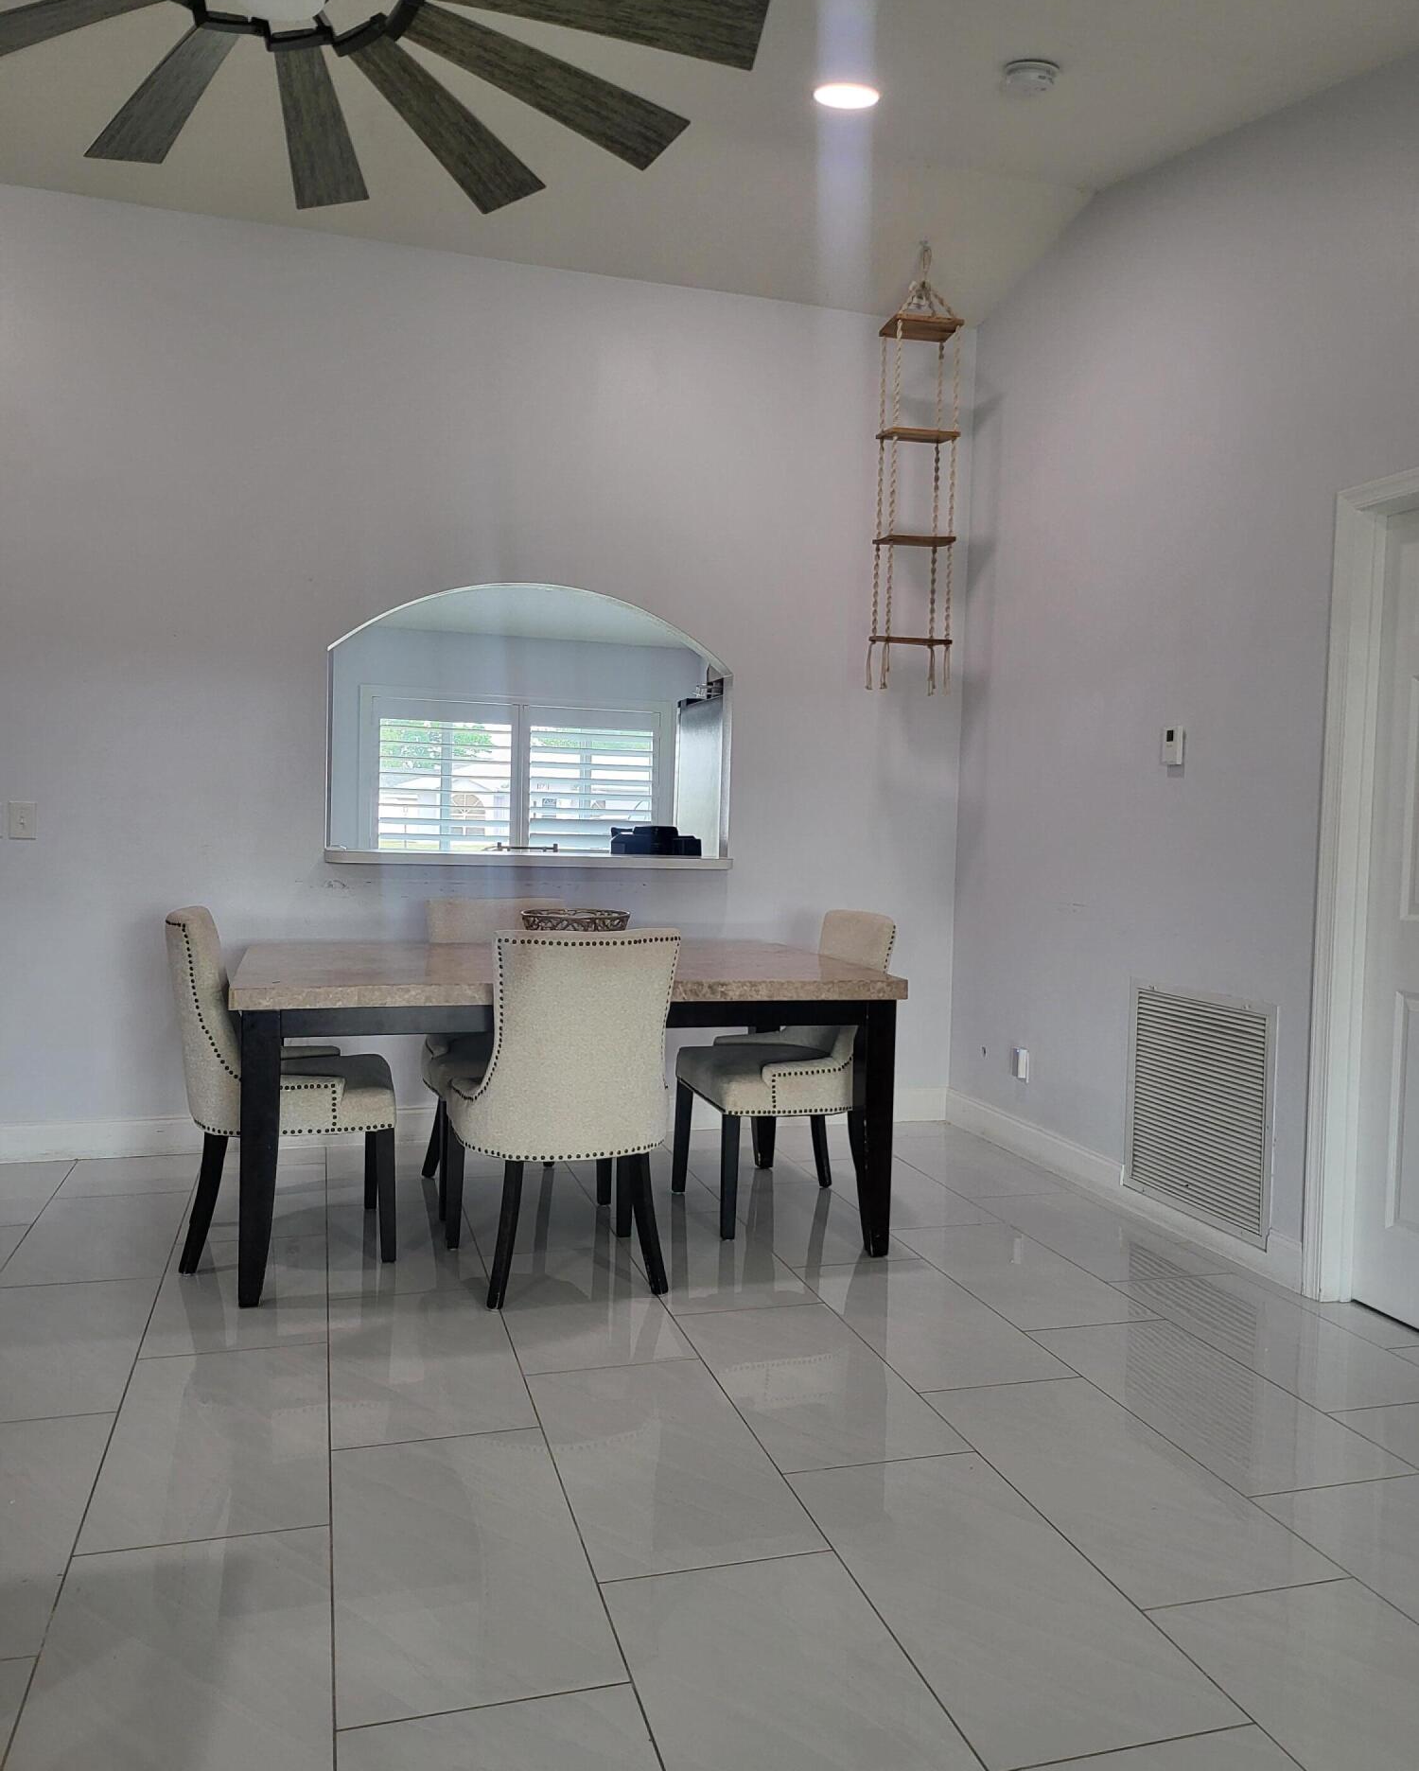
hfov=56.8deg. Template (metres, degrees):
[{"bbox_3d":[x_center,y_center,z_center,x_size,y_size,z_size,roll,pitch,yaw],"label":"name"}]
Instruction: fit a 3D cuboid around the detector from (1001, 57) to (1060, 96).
[{"bbox_3d":[0.852,-2.134,3.466,0.142,0.042,0.142,5,15,-1],"label":"detector"}]

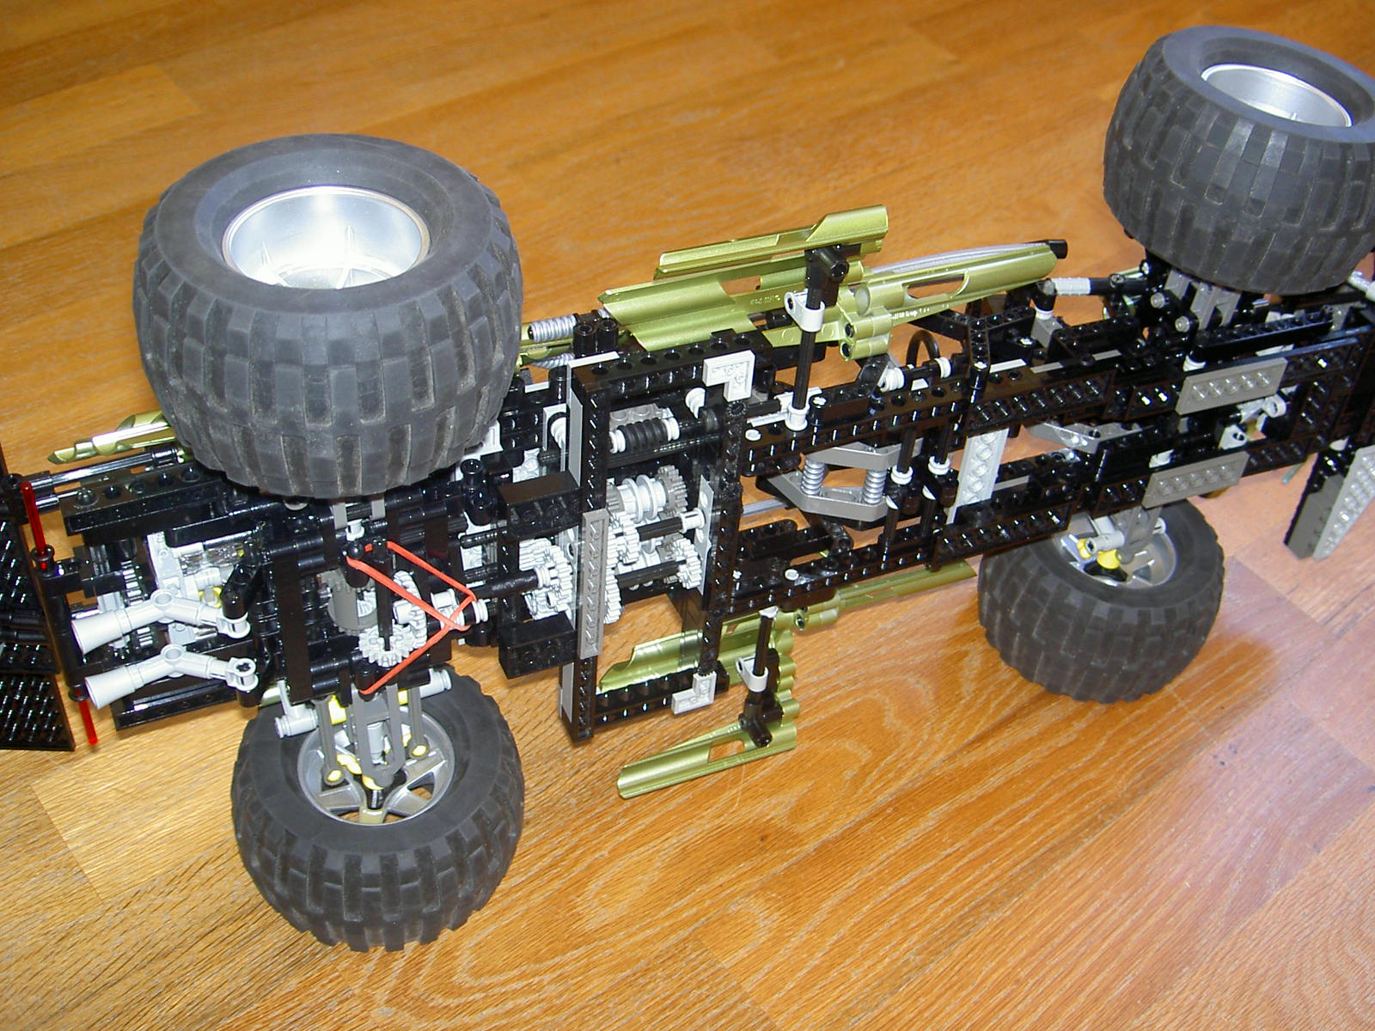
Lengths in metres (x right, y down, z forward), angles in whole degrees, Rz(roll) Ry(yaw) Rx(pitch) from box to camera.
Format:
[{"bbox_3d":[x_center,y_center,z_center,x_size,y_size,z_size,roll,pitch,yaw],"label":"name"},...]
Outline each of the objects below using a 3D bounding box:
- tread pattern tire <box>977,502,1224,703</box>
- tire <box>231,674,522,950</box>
[{"bbox_3d":[0.182,0.029,0.687,0.105,0.060,0.105,4,43,-4],"label":"tread pattern tire"},{"bbox_3d":[-0.113,0.105,0.572,0.105,0.060,0.105,4,43,-4],"label":"tire"}]

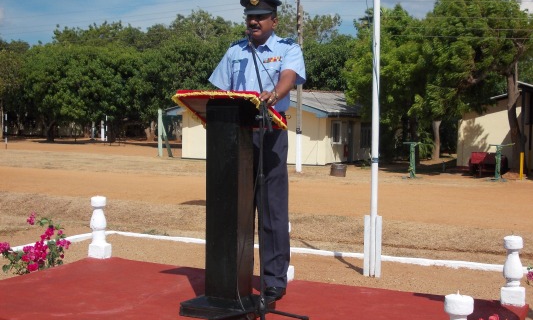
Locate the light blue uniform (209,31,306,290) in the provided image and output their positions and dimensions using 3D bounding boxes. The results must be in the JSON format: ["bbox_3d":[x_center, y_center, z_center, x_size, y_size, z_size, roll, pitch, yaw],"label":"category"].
[{"bbox_3d":[-0.050,0.004,4.620,0.560,1.530,0.380,1,3,25],"label":"light blue uniform"}]

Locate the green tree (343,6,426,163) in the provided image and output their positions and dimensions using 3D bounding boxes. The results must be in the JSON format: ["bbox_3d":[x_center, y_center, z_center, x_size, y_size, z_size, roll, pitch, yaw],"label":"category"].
[{"bbox_3d":[5.750,-3.580,37.000,4.800,7.500,4.600,1,3,28],"label":"green tree"}]

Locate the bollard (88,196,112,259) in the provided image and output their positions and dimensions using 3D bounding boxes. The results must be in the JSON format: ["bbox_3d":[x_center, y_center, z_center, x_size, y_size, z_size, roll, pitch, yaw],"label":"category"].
[{"bbox_3d":[-1.265,0.508,5.970,0.135,0.465,0.135,1,3,28],"label":"bollard"}]

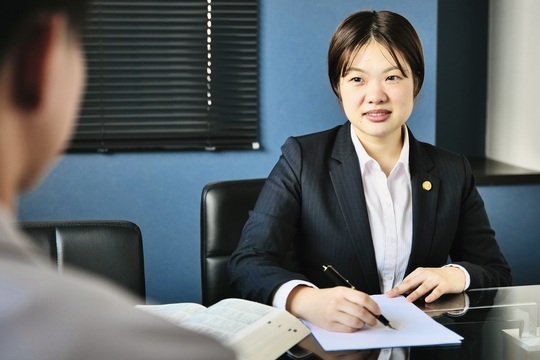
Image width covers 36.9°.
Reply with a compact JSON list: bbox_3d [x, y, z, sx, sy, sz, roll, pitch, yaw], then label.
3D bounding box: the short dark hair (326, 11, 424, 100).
[{"bbox_3d":[0.200,-0.220,1.547,0.182,0.185,0.205,0,5,3],"label":"short dark hair"}]

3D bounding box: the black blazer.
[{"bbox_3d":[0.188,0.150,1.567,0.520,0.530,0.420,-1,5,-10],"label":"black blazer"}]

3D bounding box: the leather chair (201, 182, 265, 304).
[{"bbox_3d":[0.165,0.445,1.701,0.540,0.880,0.580,-2,5,-25],"label":"leather chair"}]

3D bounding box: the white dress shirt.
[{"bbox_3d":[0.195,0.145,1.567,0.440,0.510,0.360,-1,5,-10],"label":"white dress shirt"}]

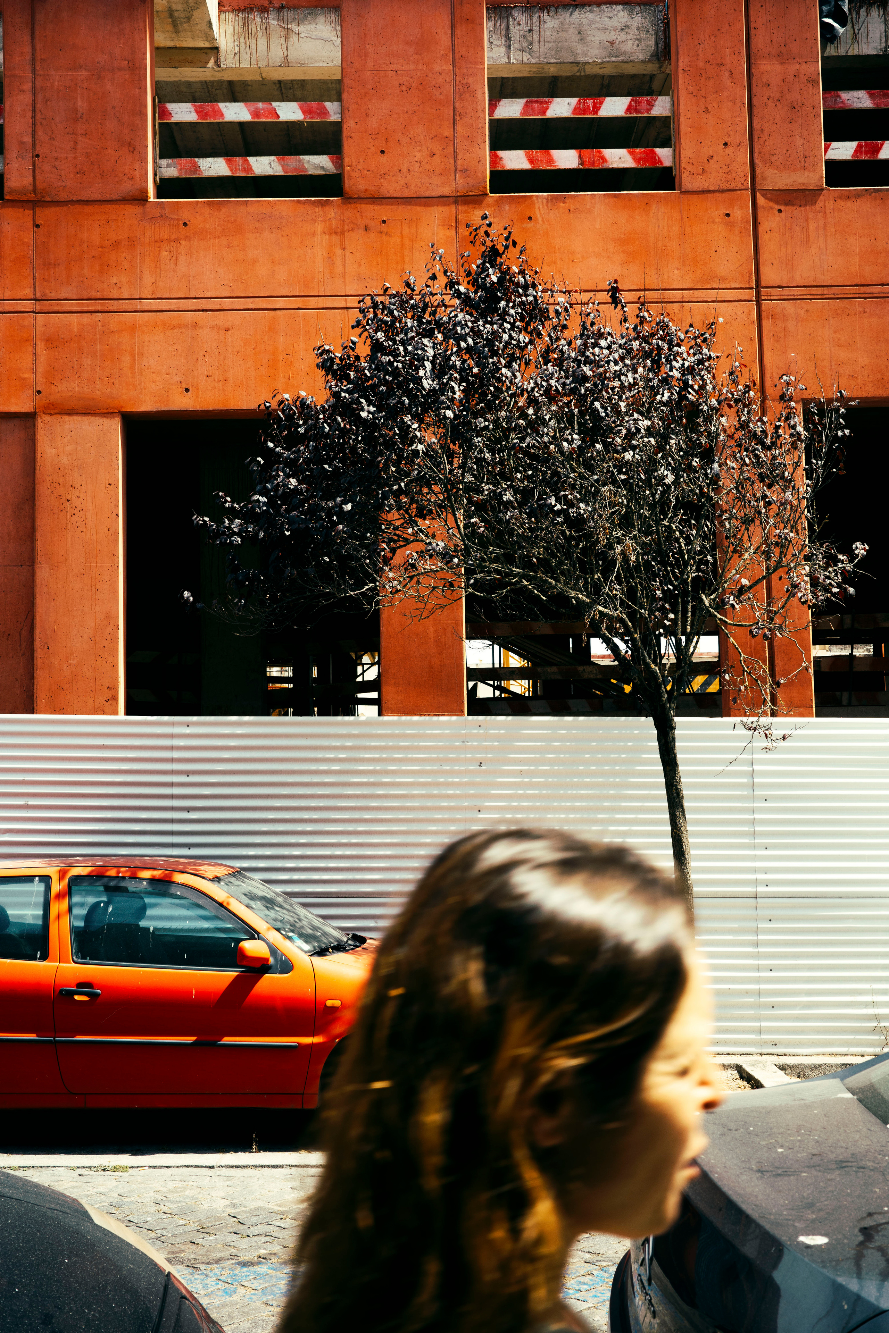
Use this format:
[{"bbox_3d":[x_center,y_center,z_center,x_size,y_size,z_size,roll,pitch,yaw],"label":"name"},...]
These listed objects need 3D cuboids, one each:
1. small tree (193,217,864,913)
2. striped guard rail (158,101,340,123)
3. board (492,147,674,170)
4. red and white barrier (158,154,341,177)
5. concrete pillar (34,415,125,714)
[{"bbox_3d":[0.488,-0.117,8.433,3.750,5.020,3.400,-1,-4,0],"label":"small tree"},{"bbox_3d":[-1.597,-4.545,12.138,1.530,0.155,0.030,0,-4,0],"label":"striped guard rail"},{"bbox_3d":[1.111,-4.154,12.104,1.530,0.155,0.030,-1,-4,0],"label":"board"},{"bbox_3d":[-1.702,-4.406,13.058,1.630,0.153,0.030,-2,-4,-1],"label":"red and white barrier"},{"bbox_3d":[-2.861,0.293,11.666,0.670,4.550,0.320,-1,-4,0],"label":"concrete pillar"}]

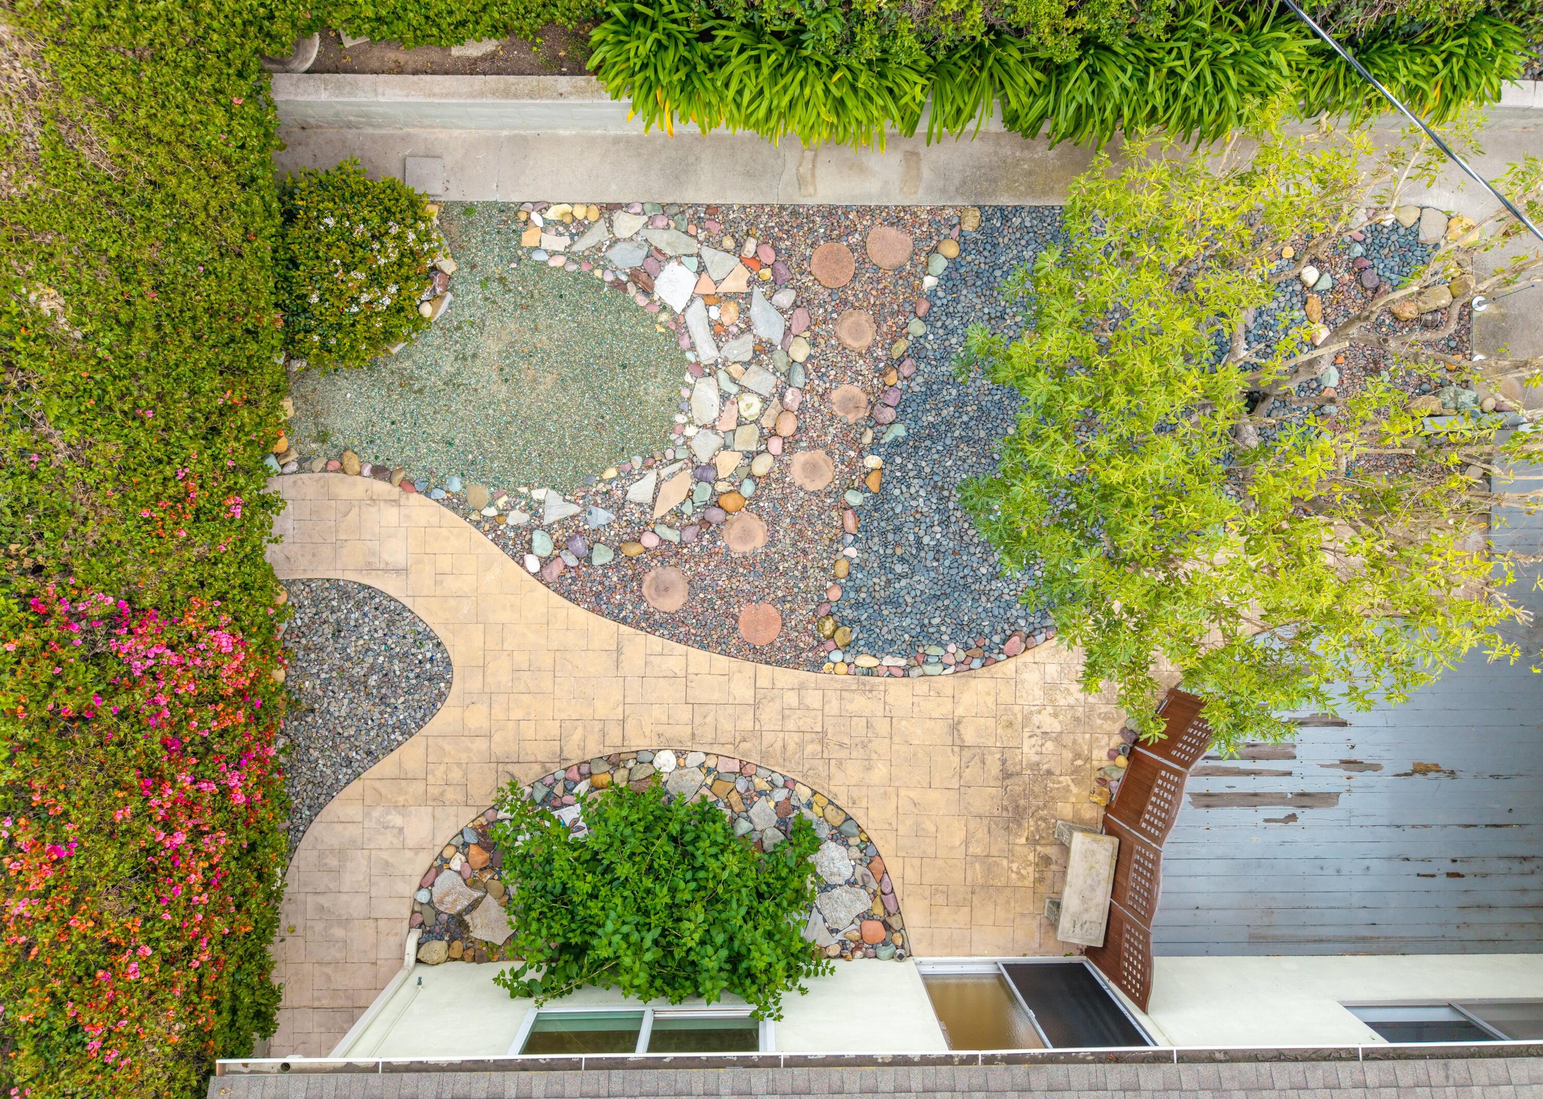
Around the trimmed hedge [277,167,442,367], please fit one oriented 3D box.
[{"bbox_3d":[-3.100,-2.130,8.130,1.200,0.950,1.500,0,90,-1],"label":"trimmed hedge"}]

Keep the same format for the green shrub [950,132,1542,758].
[{"bbox_3d":[3.100,-0.680,7.350,3.550,3.100,3.850,0,90,-1],"label":"green shrub"}]

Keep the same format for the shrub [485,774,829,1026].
[{"bbox_3d":[-0.850,2.600,8.330,2.500,1.400,1.650,0,90,-1],"label":"shrub"}]

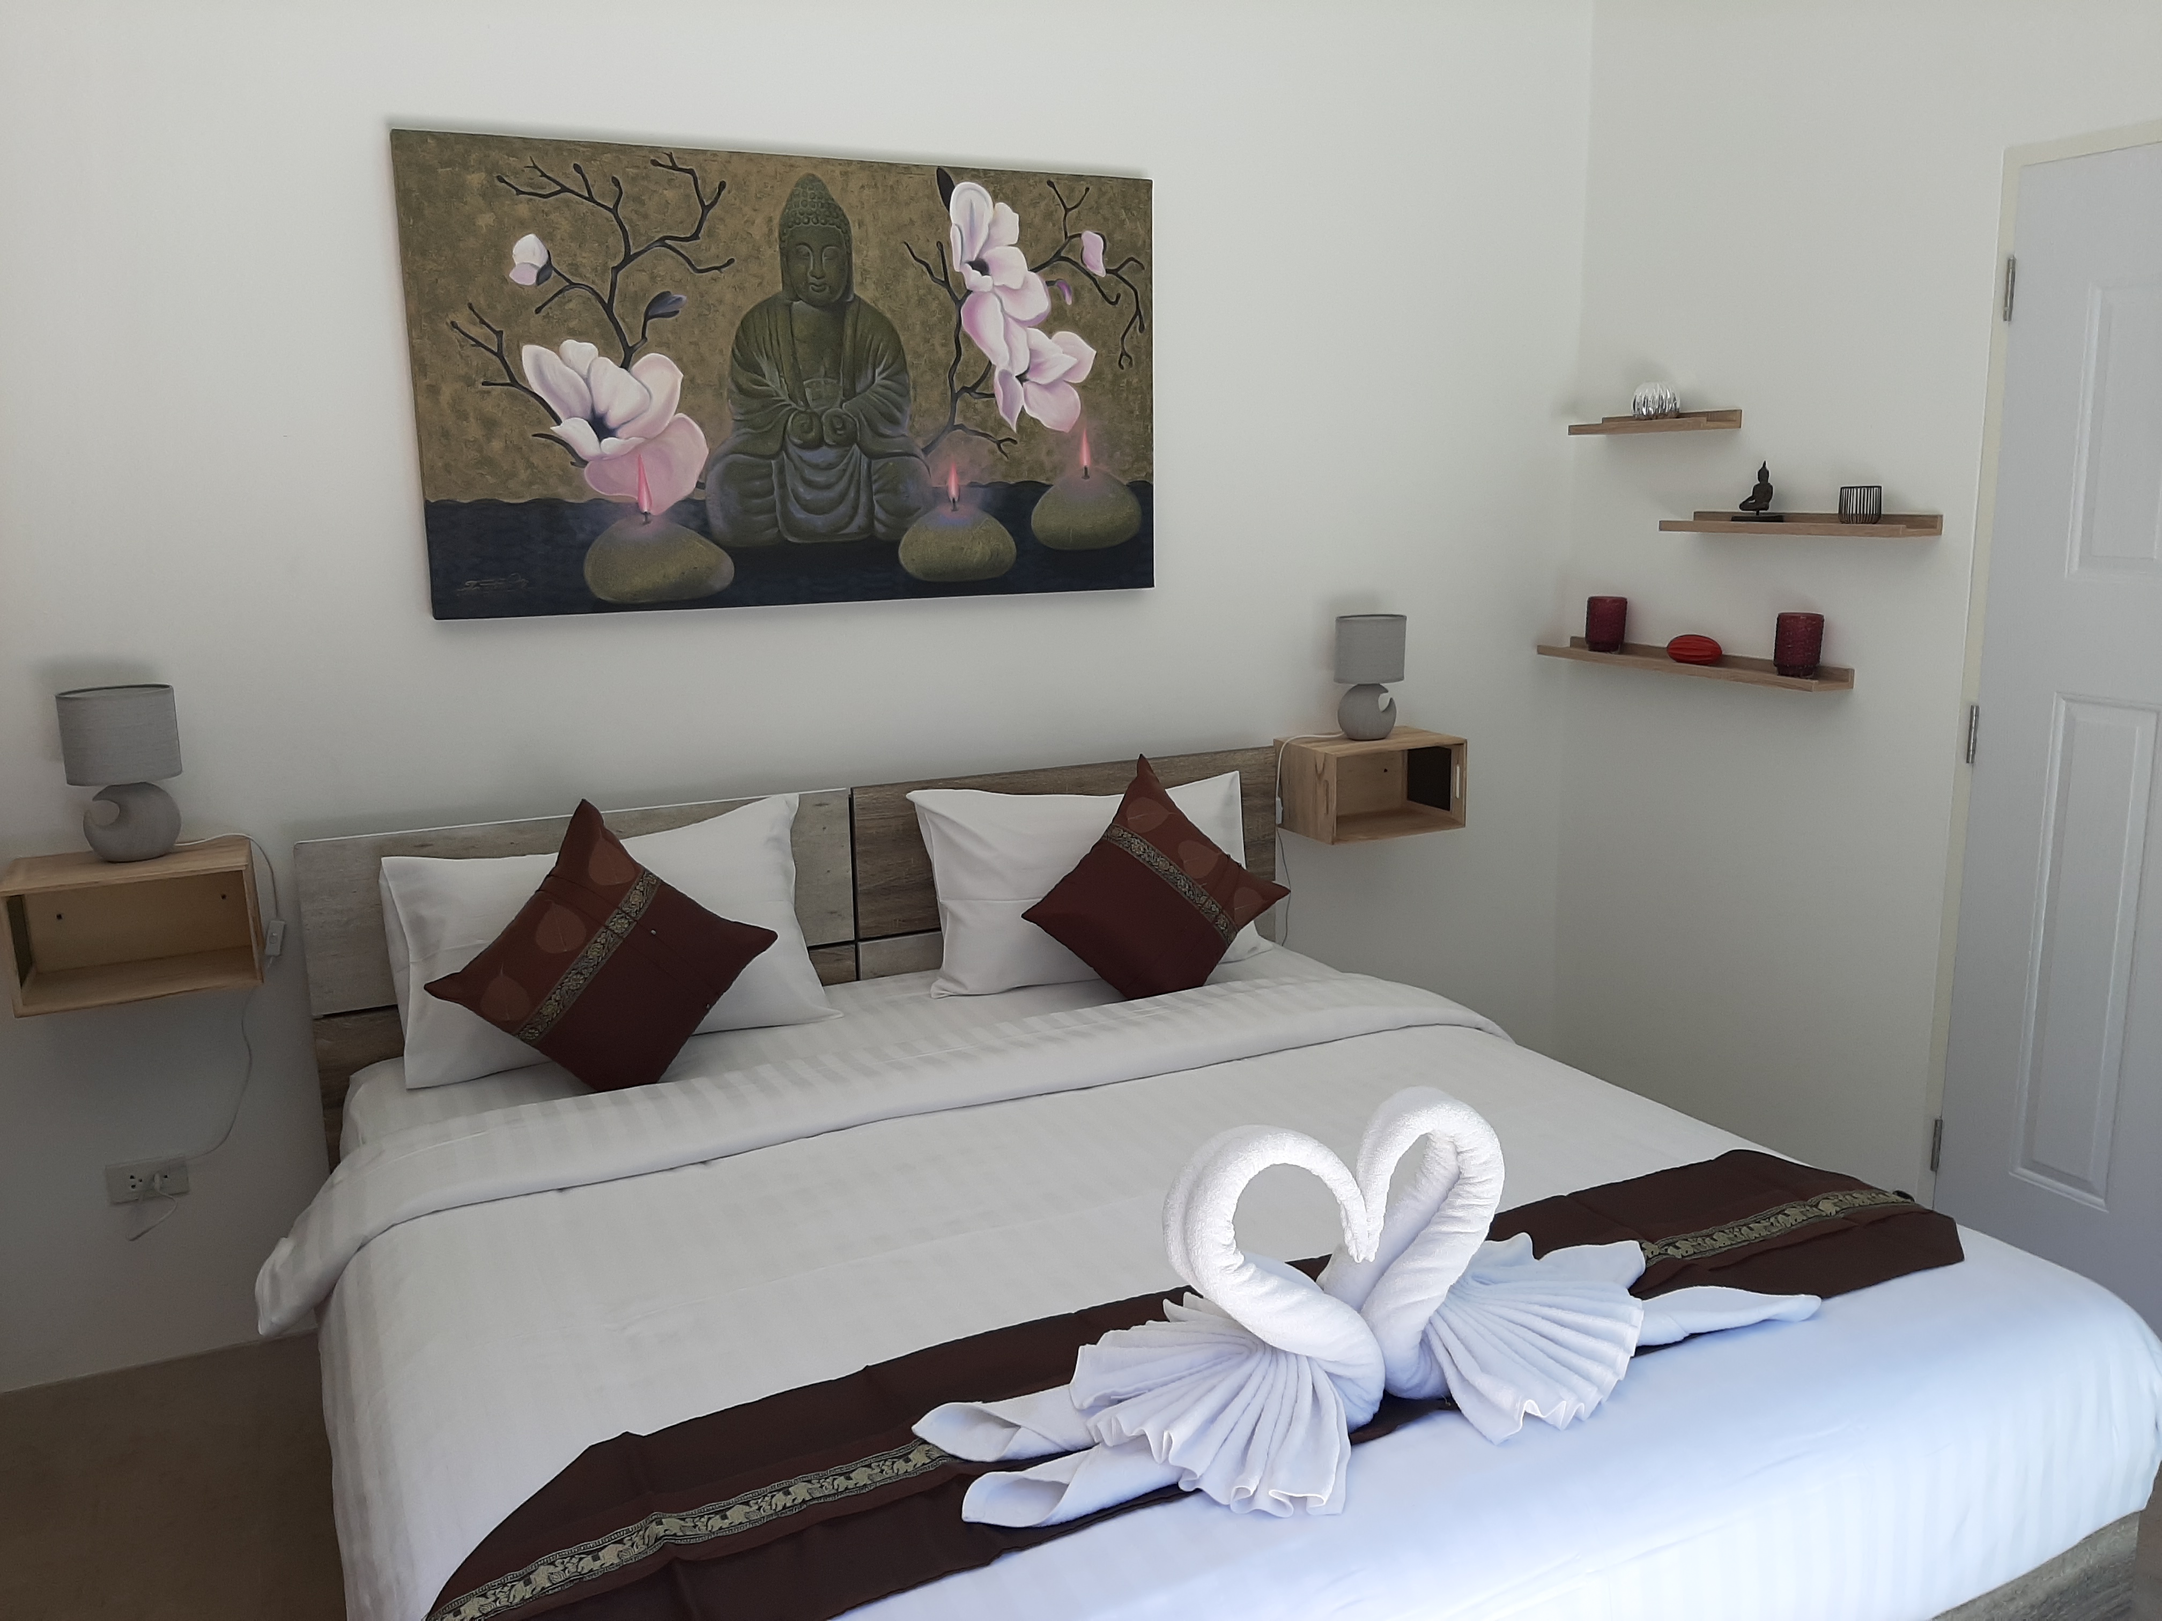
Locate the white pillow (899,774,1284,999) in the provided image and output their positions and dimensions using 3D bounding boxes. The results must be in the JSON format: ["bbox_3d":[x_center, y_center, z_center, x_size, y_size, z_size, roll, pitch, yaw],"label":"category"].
[{"bbox_3d":[0.027,0.130,3.253,0.725,0.395,0.150,-6,-11,-24],"label":"white pillow"}]

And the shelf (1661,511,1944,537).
[{"bbox_3d":[1.390,-0.562,3.185,0.102,0.037,0.600,-6,12,-22],"label":"shelf"}]

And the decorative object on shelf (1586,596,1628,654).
[{"bbox_3d":[1.197,-0.415,3.695,0.084,0.130,0.084,-6,12,-24],"label":"decorative object on shelf"}]

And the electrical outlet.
[{"bbox_3d":[-1.599,0.636,2.782,0.122,0.070,0.014,-6,12,-24],"label":"electrical outlet"}]

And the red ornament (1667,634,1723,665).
[{"bbox_3d":[1.292,-0.334,3.420,0.072,0.068,0.142,-6,12,-23],"label":"red ornament"}]

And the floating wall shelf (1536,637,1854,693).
[{"bbox_3d":[1.293,-0.320,3.503,0.105,0.038,0.797,-6,12,-24],"label":"floating wall shelf"}]

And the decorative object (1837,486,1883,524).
[{"bbox_3d":[1.457,-0.567,3.031,0.073,0.074,0.073,-6,12,-22],"label":"decorative object"}]

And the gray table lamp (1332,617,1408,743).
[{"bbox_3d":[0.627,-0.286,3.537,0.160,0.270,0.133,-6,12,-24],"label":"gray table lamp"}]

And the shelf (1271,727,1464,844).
[{"bbox_3d":[0.642,-0.058,3.582,0.348,0.194,0.227,-6,12,-24],"label":"shelf"}]

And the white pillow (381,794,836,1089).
[{"bbox_3d":[-0.823,0.221,2.878,0.725,0.420,0.160,-6,-15,-24],"label":"white pillow"}]

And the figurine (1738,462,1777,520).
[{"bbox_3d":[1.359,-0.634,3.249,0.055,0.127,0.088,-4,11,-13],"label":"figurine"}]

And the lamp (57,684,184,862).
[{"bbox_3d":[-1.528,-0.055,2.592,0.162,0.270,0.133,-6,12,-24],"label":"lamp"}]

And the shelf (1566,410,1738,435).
[{"bbox_3d":[1.229,-0.835,3.503,0.102,0.039,0.405,-6,12,-22],"label":"shelf"}]

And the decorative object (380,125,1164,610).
[{"bbox_3d":[-0.488,-0.793,3.033,1.397,0.800,0.035,-6,12,-24],"label":"decorative object"}]

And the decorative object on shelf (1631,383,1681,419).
[{"bbox_3d":[1.238,-0.870,3.493,0.096,0.087,0.096,-6,12,-24],"label":"decorative object on shelf"}]

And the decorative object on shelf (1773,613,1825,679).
[{"bbox_3d":[1.422,-0.323,3.216,0.084,0.128,0.084,-6,12,-24],"label":"decorative object on shelf"}]

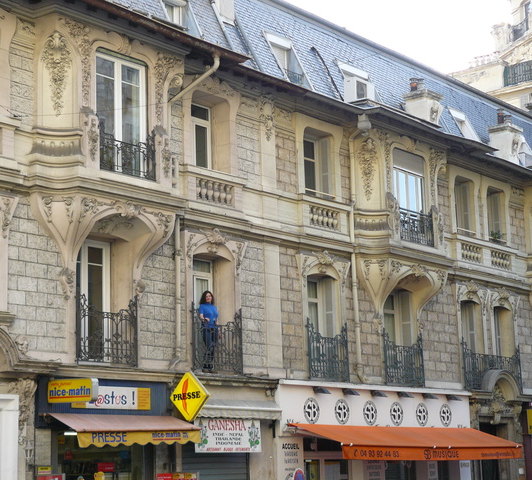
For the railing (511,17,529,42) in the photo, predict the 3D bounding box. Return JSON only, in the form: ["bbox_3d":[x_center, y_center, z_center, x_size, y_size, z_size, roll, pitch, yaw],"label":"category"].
[{"bbox_3d":[15.963,-13.192,78.000,0.250,0.950,1.900,2,-11,-19],"label":"railing"}]

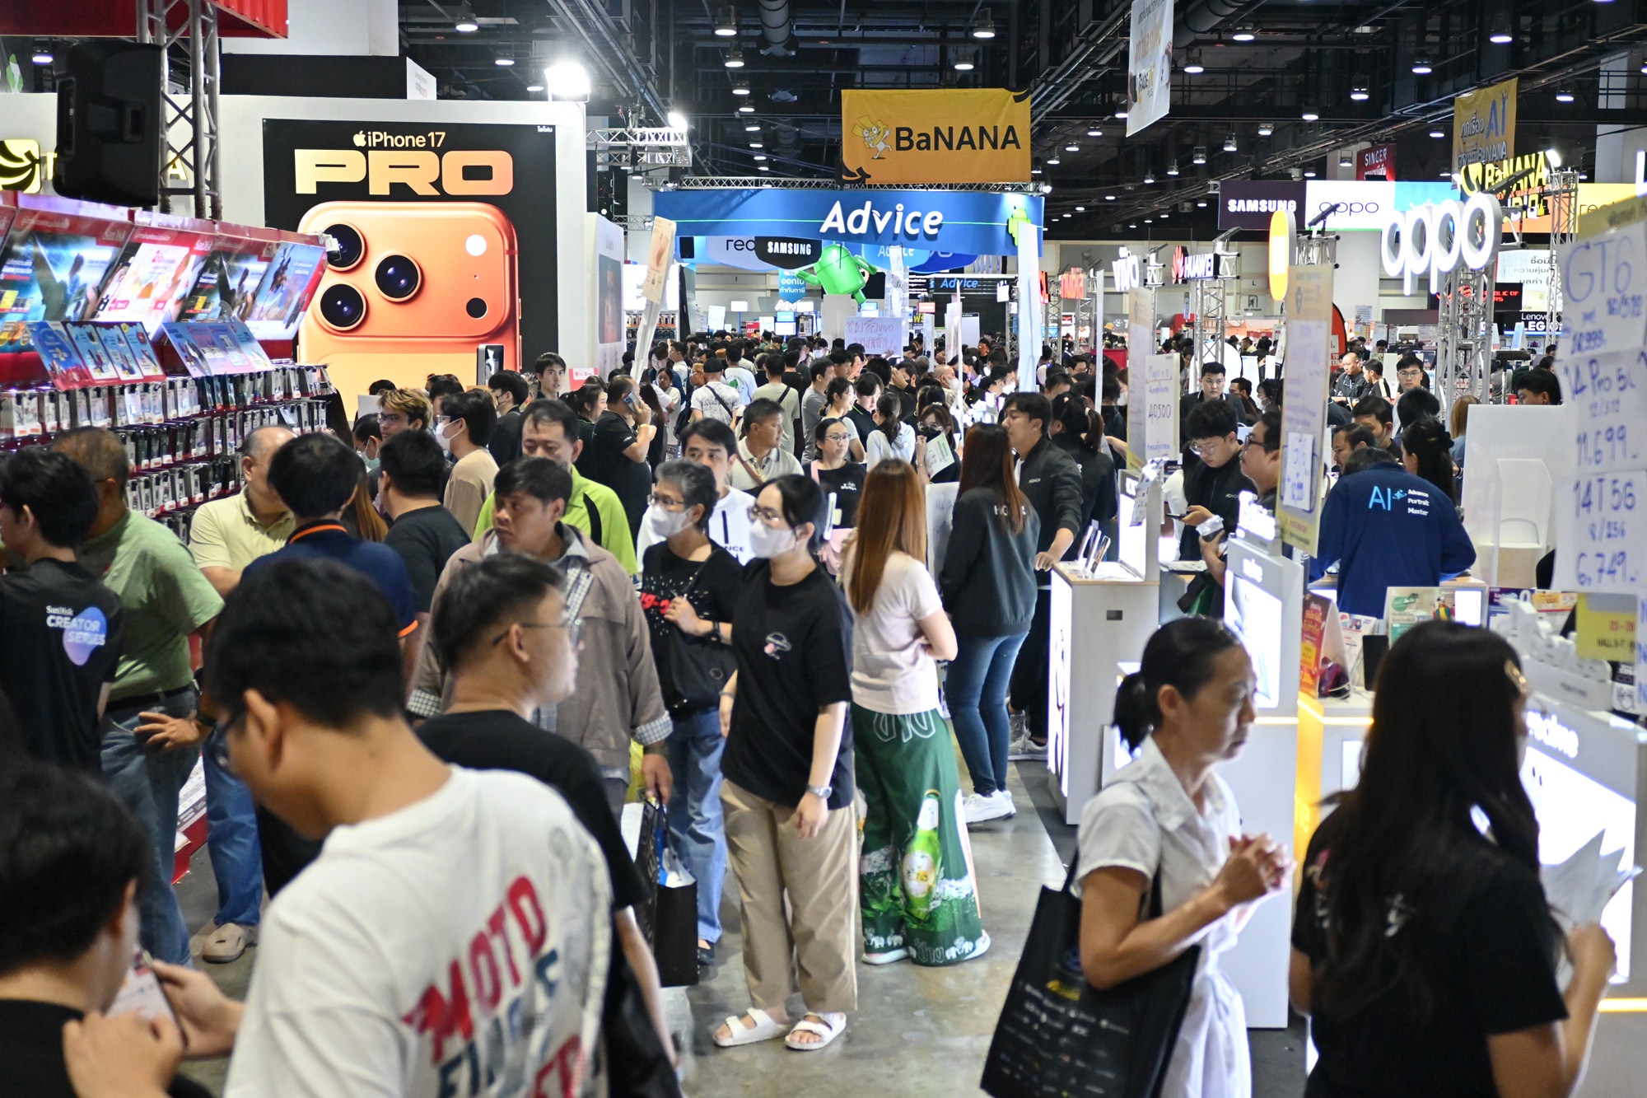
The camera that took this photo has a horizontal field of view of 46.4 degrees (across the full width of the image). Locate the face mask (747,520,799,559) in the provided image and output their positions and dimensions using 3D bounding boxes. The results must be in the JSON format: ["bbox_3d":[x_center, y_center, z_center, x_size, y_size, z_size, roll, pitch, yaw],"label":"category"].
[{"bbox_3d":[-0.143,-0.027,5.420,0.090,0.115,0.140,-6,10,-44],"label":"face mask"}]

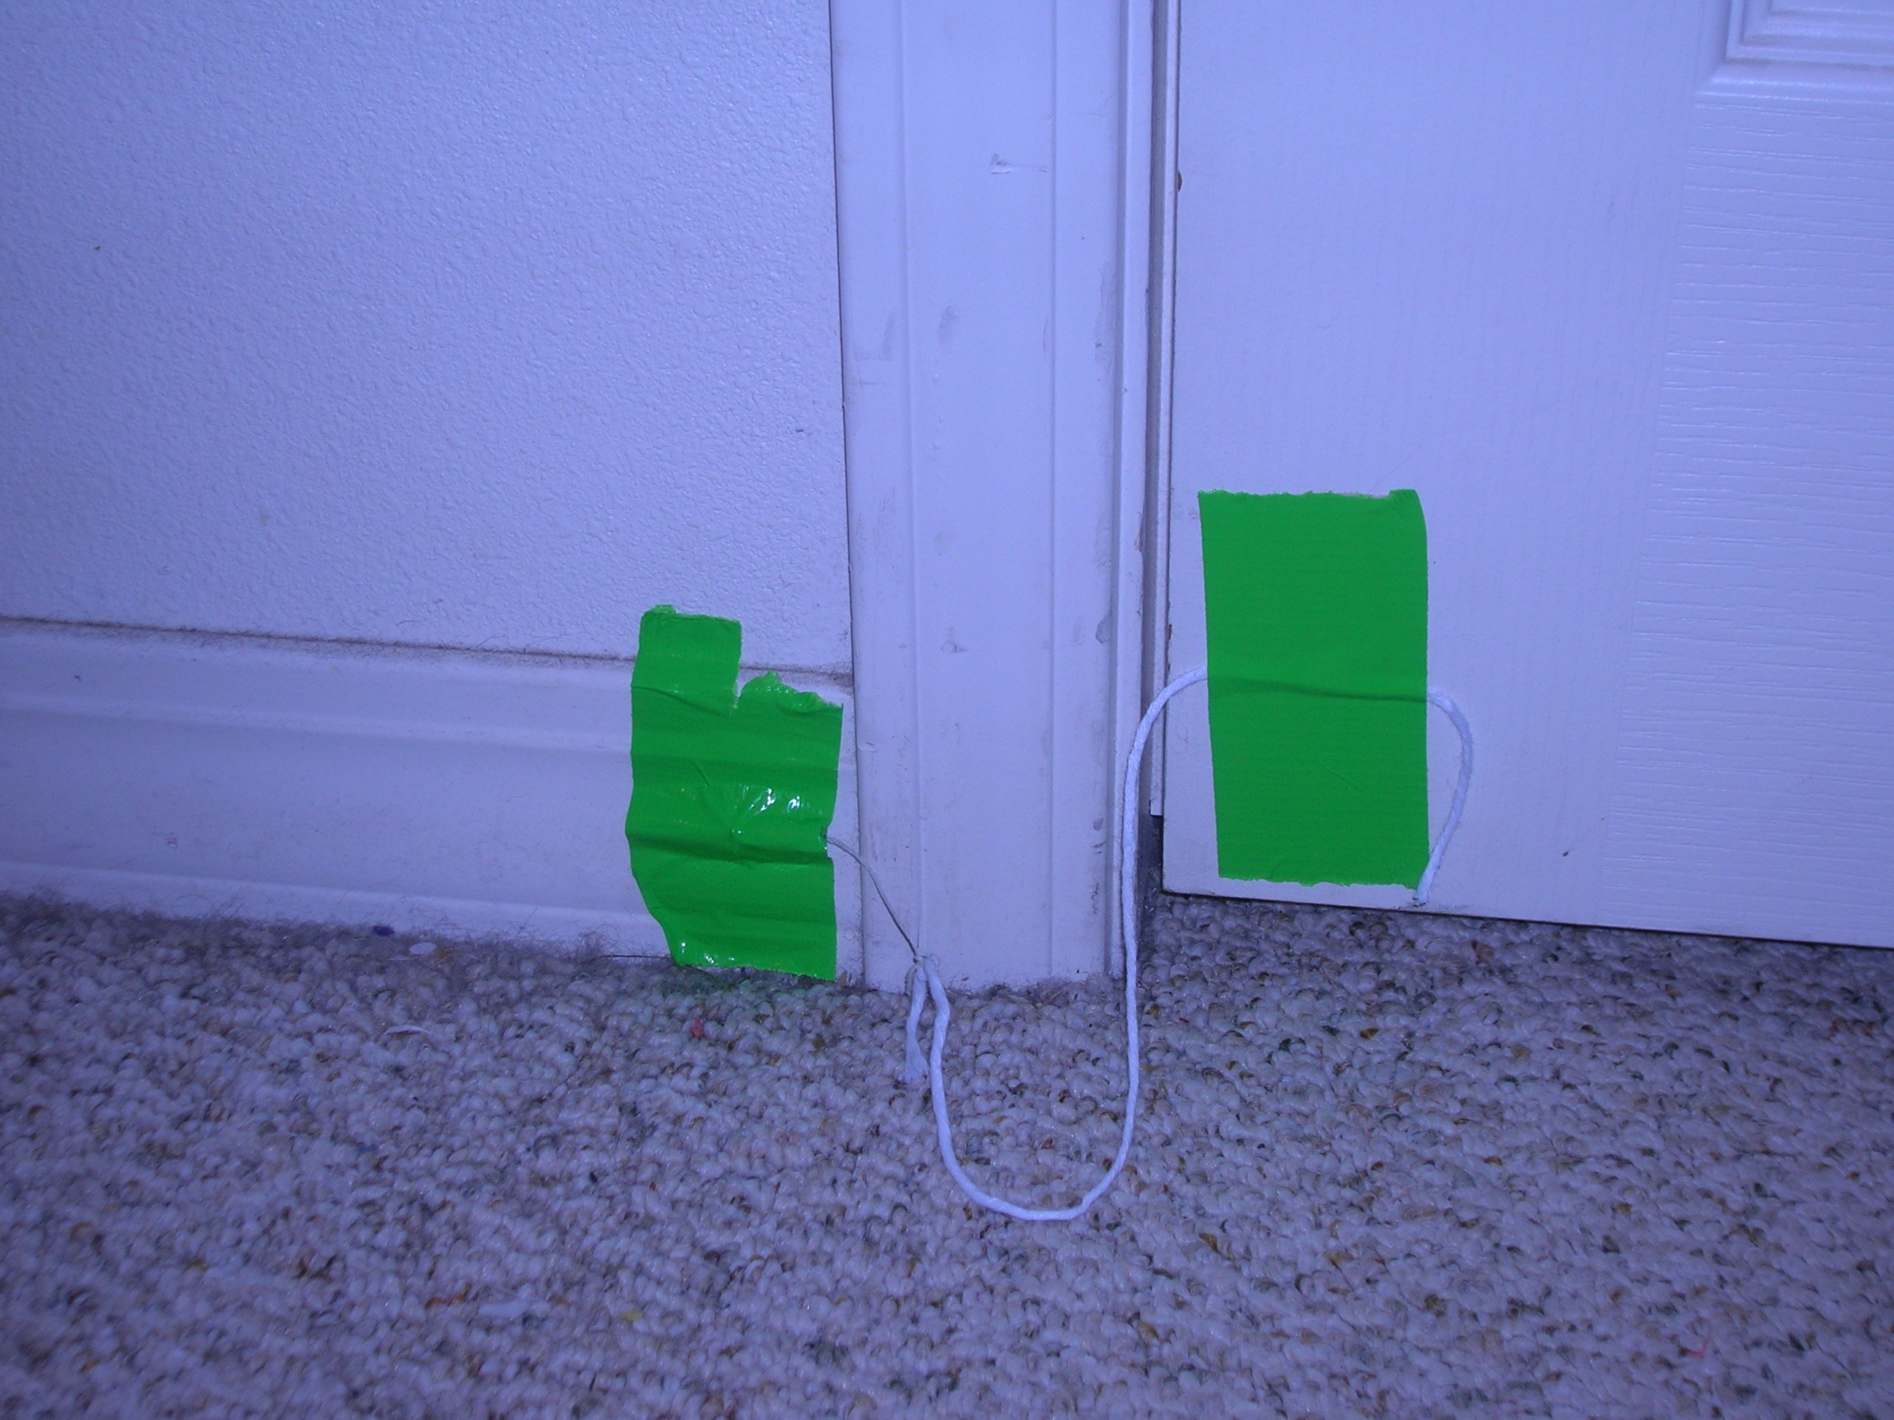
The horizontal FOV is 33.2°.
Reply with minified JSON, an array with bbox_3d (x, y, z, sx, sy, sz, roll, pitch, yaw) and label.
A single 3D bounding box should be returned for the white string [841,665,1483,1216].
[{"bbox_3d":[0.040,0.050,0.676,0.139,0.085,0.099,4,31,8],"label":"white string"}]

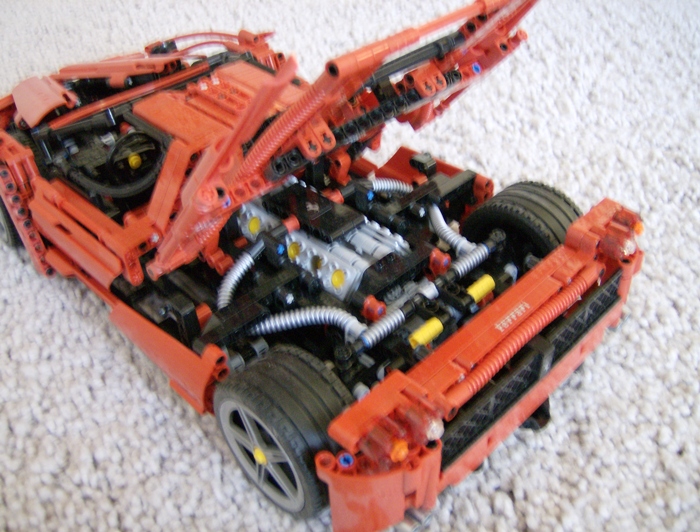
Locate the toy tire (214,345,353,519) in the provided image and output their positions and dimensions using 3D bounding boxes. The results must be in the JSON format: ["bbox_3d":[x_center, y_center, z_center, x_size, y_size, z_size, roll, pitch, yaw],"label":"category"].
[{"bbox_3d":[-0.025,0.072,0.316,0.036,0.069,0.069,-33,50,-32],"label":"toy tire"}]

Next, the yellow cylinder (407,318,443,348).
[{"bbox_3d":[0.034,0.030,0.326,0.016,0.008,0.008,-33,50,-32],"label":"yellow cylinder"}]

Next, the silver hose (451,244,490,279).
[{"bbox_3d":[0.061,-0.002,0.360,0.023,0.007,0.007,-33,50,-32],"label":"silver hose"}]

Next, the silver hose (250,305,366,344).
[{"bbox_3d":[-0.020,0.027,0.338,0.060,0.012,0.015,-4,38,21],"label":"silver hose"}]

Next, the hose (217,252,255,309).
[{"bbox_3d":[-0.057,0.009,0.358,0.011,0.008,0.035,19,70,22],"label":"hose"}]

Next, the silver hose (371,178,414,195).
[{"bbox_3d":[0.025,-0.045,0.419,0.035,0.008,0.011,3,33,-37],"label":"silver hose"}]

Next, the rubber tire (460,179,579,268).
[{"bbox_3d":[0.098,-0.009,0.407,0.036,0.069,0.069,-33,50,-32],"label":"rubber tire"}]

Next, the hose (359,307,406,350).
[{"bbox_3d":[0.015,0.027,0.326,0.023,0.007,0.007,-33,50,-32],"label":"hose"}]

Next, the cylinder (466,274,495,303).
[{"bbox_3d":[0.063,0.011,0.347,0.016,0.008,0.008,-33,50,-32],"label":"cylinder"}]

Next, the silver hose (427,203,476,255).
[{"bbox_3d":[0.052,-0.020,0.391,0.015,0.012,0.060,-9,26,-9],"label":"silver hose"}]

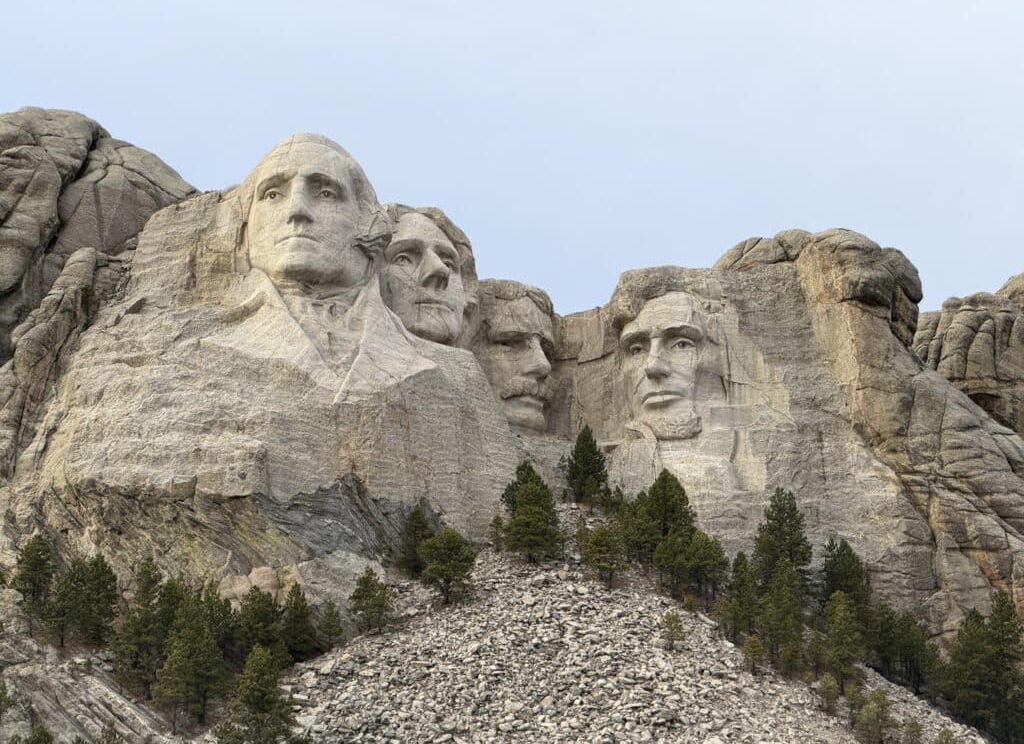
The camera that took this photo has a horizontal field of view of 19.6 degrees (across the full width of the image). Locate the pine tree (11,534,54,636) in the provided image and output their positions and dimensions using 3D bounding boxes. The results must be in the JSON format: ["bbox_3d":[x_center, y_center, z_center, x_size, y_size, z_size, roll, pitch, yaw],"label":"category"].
[{"bbox_3d":[-52.356,23.312,323.000,4.804,11.360,4.804,0,-16,0],"label":"pine tree"}]

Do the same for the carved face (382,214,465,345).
[{"bbox_3d":[-10.826,-11.692,366.000,10.000,16.000,7.500,9,-18,-29],"label":"carved face"}]

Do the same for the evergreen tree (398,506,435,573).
[{"bbox_3d":[-10.783,19.138,334.000,4.516,8.522,4.516,0,-16,0],"label":"evergreen tree"}]

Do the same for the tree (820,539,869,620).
[{"bbox_3d":[37.430,23.580,333.270,5.610,9.840,5.610,0,-15,0],"label":"tree"}]

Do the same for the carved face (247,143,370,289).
[{"bbox_3d":[-24.369,-18.954,356.000,13.500,17.300,10.000,-3,-16,12],"label":"carved face"}]

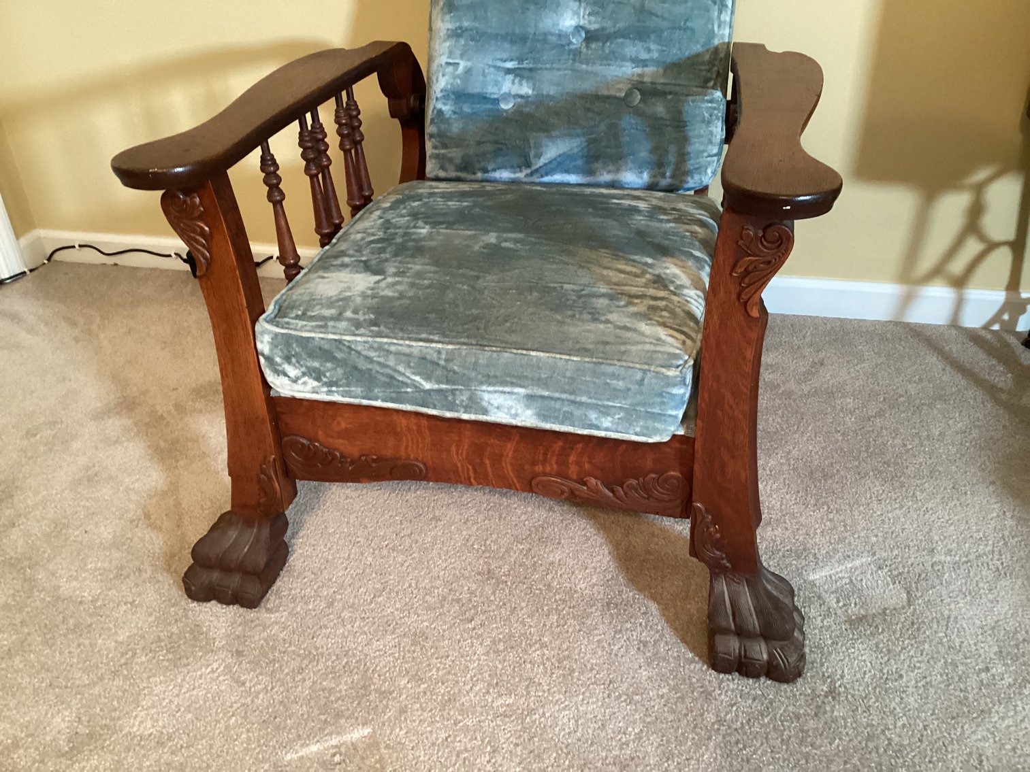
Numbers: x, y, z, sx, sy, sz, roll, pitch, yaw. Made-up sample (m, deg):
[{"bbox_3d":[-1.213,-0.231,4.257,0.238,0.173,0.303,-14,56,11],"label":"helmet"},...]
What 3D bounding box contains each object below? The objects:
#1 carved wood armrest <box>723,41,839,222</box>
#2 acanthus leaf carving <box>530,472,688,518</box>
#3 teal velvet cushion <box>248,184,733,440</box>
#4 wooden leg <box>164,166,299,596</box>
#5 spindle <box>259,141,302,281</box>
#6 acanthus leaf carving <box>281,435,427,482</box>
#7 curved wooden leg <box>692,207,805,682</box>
[{"bbox_3d":[0.330,-0.351,1.164,0.126,0.027,0.701,5,32,11],"label":"carved wood armrest"},{"bbox_3d":[0.117,0.125,1.143,0.197,0.071,0.011,5,32,11],"label":"acanthus leaf carving"},{"bbox_3d":[-0.001,-0.146,1.290,0.524,0.137,0.520,5,32,11],"label":"teal velvet cushion"},{"bbox_3d":[-0.388,0.023,1.176,0.150,0.582,0.125,5,32,11],"label":"wooden leg"},{"bbox_3d":[-0.316,-0.213,1.248,0.032,0.250,0.032,5,35,11],"label":"spindle"},{"bbox_3d":[-0.209,0.099,1.207,0.196,0.071,0.011,5,32,11],"label":"acanthus leaf carving"},{"bbox_3d":[0.284,0.078,1.044,0.150,0.582,0.125,5,32,11],"label":"curved wooden leg"}]

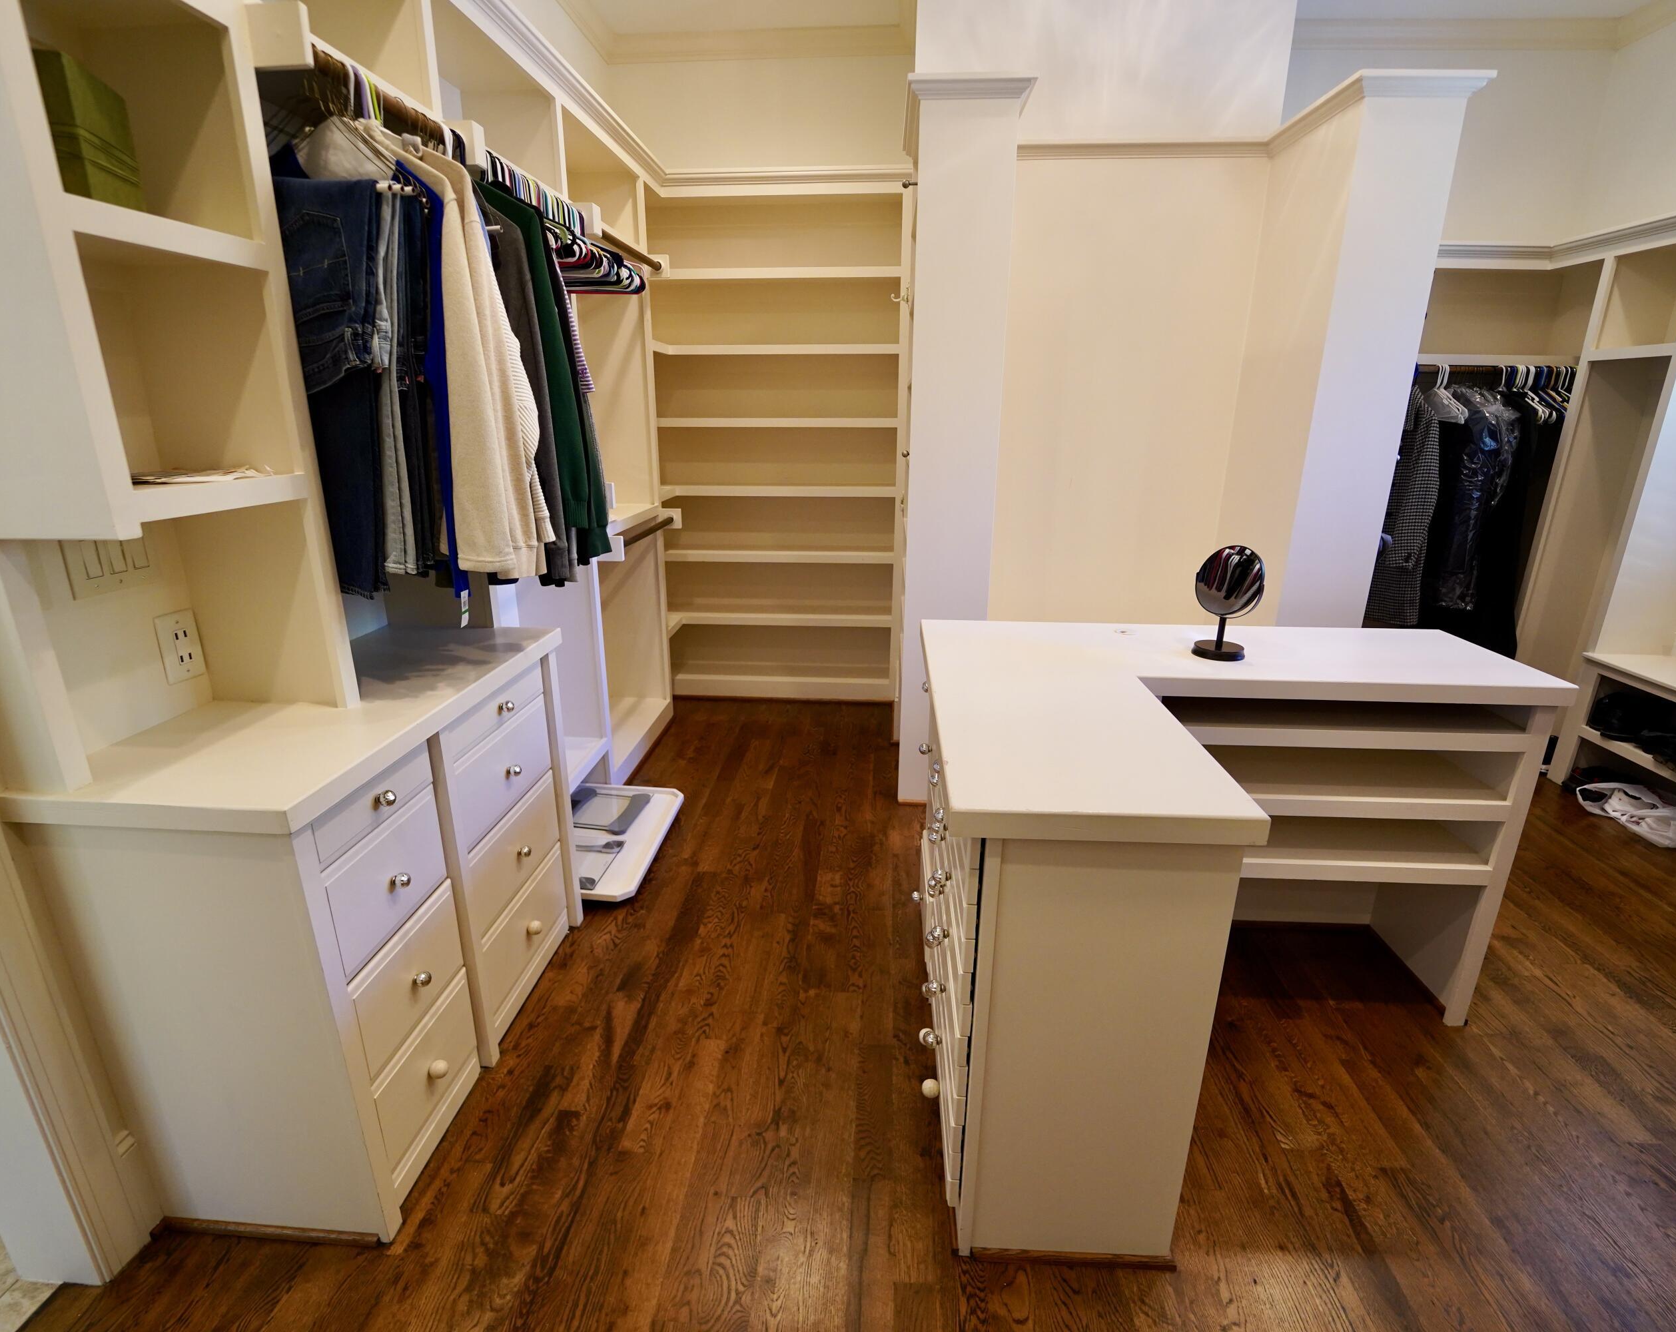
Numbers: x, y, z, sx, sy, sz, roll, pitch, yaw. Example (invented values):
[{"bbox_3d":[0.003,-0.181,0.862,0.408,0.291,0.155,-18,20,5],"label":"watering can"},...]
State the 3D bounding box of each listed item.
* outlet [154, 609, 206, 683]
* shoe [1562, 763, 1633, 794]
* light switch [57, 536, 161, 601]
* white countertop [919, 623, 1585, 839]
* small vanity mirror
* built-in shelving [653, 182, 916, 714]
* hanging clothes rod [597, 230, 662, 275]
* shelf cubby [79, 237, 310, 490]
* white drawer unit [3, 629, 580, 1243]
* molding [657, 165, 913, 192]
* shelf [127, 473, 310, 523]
[{"bbox_3d":[-1.288,-0.038,1.531,0.008,0.138,0.090,1,18,3],"label":"outlet"},{"bbox_3d":[3.138,0.470,3.151,0.276,0.104,0.109,1,18,3],"label":"shoe"},{"bbox_3d":[-1.292,-0.200,1.390,0.009,0.132,0.171,1,18,3],"label":"light switch"},{"bbox_3d":[0.905,0.078,1.641,1.405,0.043,1.119,1,18,3],"label":"white countertop"},{"bbox_3d":[0.935,-0.156,1.868,0.120,0.265,0.155,-13,22,-35],"label":"small vanity mirror"},{"bbox_3d":[-0.294,-1.024,3.954,1.247,2.443,0.276,1,18,3],"label":"built-in shelving"},{"bbox_3d":[-0.799,-1.624,3.047,0.035,0.035,0.711,1,18,3],"label":"hanging clothes rod"},{"bbox_3d":[-1.146,-0.476,1.254,0.271,0.341,0.348,1,18,3],"label":"shelf cubby"},{"bbox_3d":[-1.034,0.478,1.795,0.506,0.892,1.022,1,18,3],"label":"white drawer unit"},{"bbox_3d":[-0.236,-2.163,3.426,1.128,0.075,0.087,1,18,3],"label":"molding"},{"bbox_3d":[-1.150,-0.290,1.309,0.277,0.048,0.348,1,18,3],"label":"shelf"}]

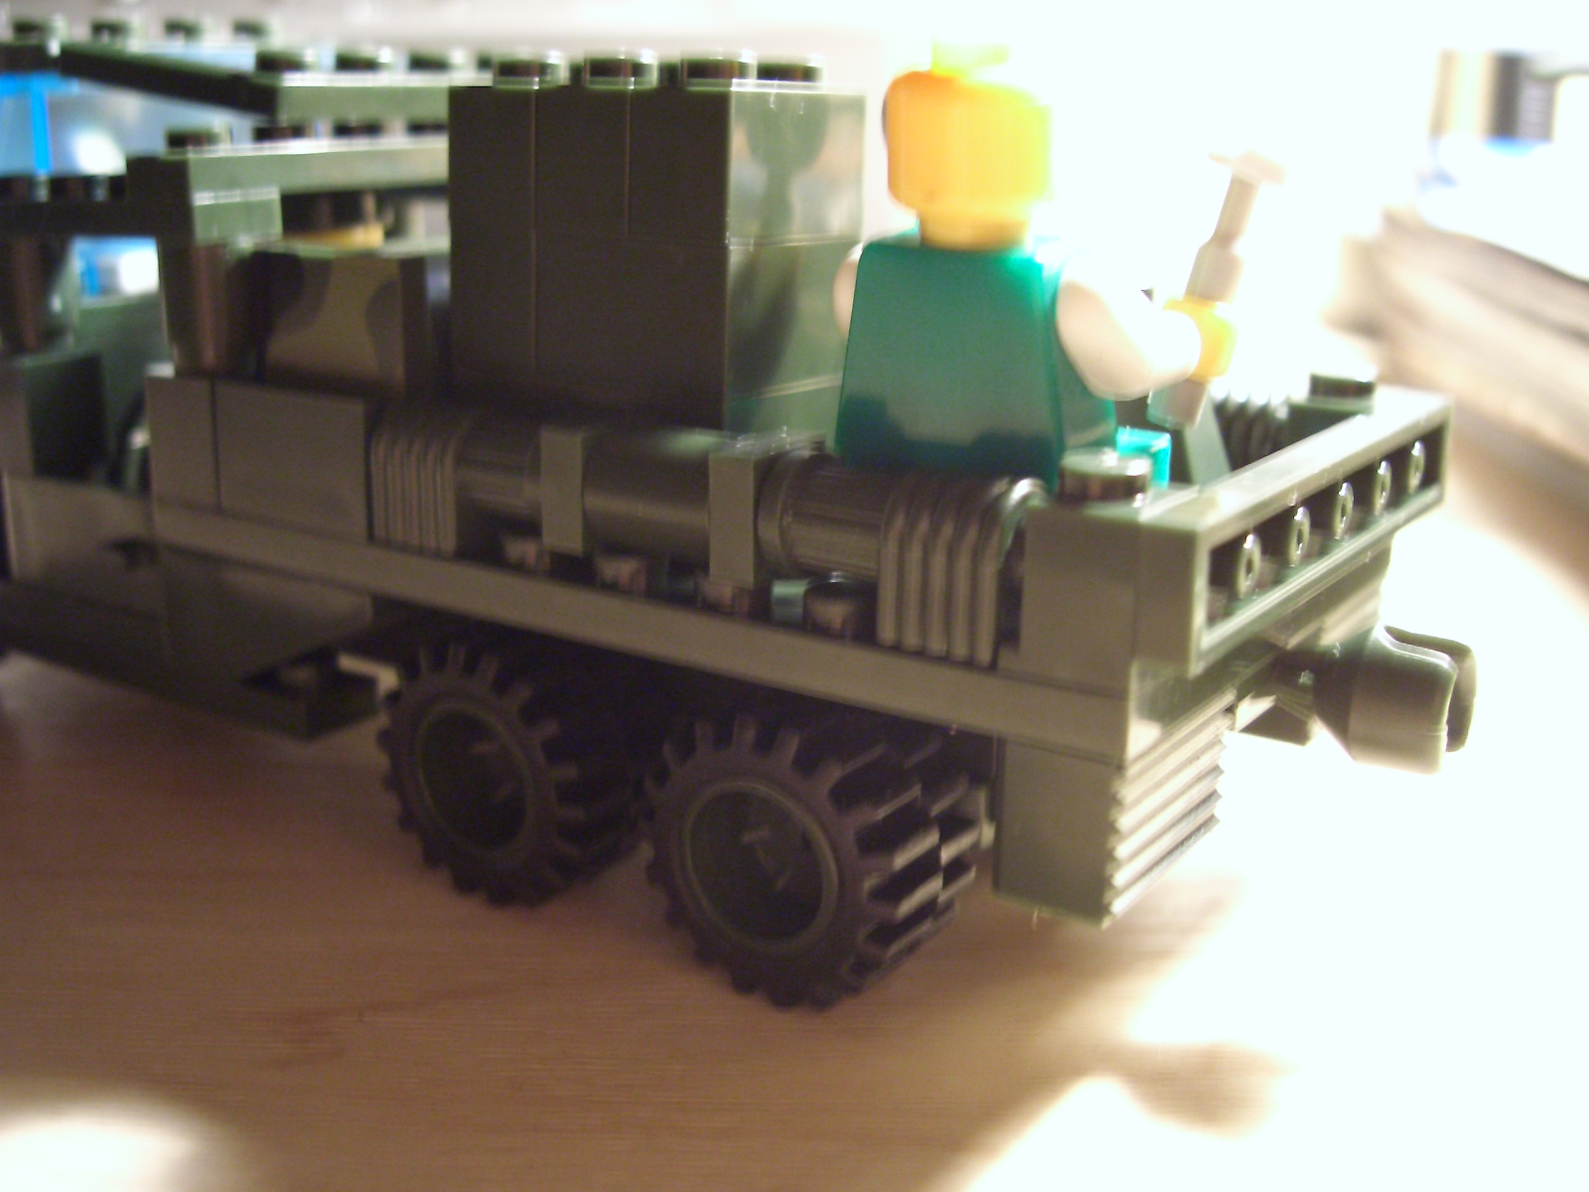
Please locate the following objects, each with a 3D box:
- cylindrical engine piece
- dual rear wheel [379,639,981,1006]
[{"bbox_3d":[0.003,-0.005,0.104,0.008,0.007,0.007,11,19,32],"label":"cylindrical engine piece"},{"bbox_3d":[-0.009,0.013,0.122,0.043,0.019,0.011,11,19,32],"label":"dual rear wheel"}]

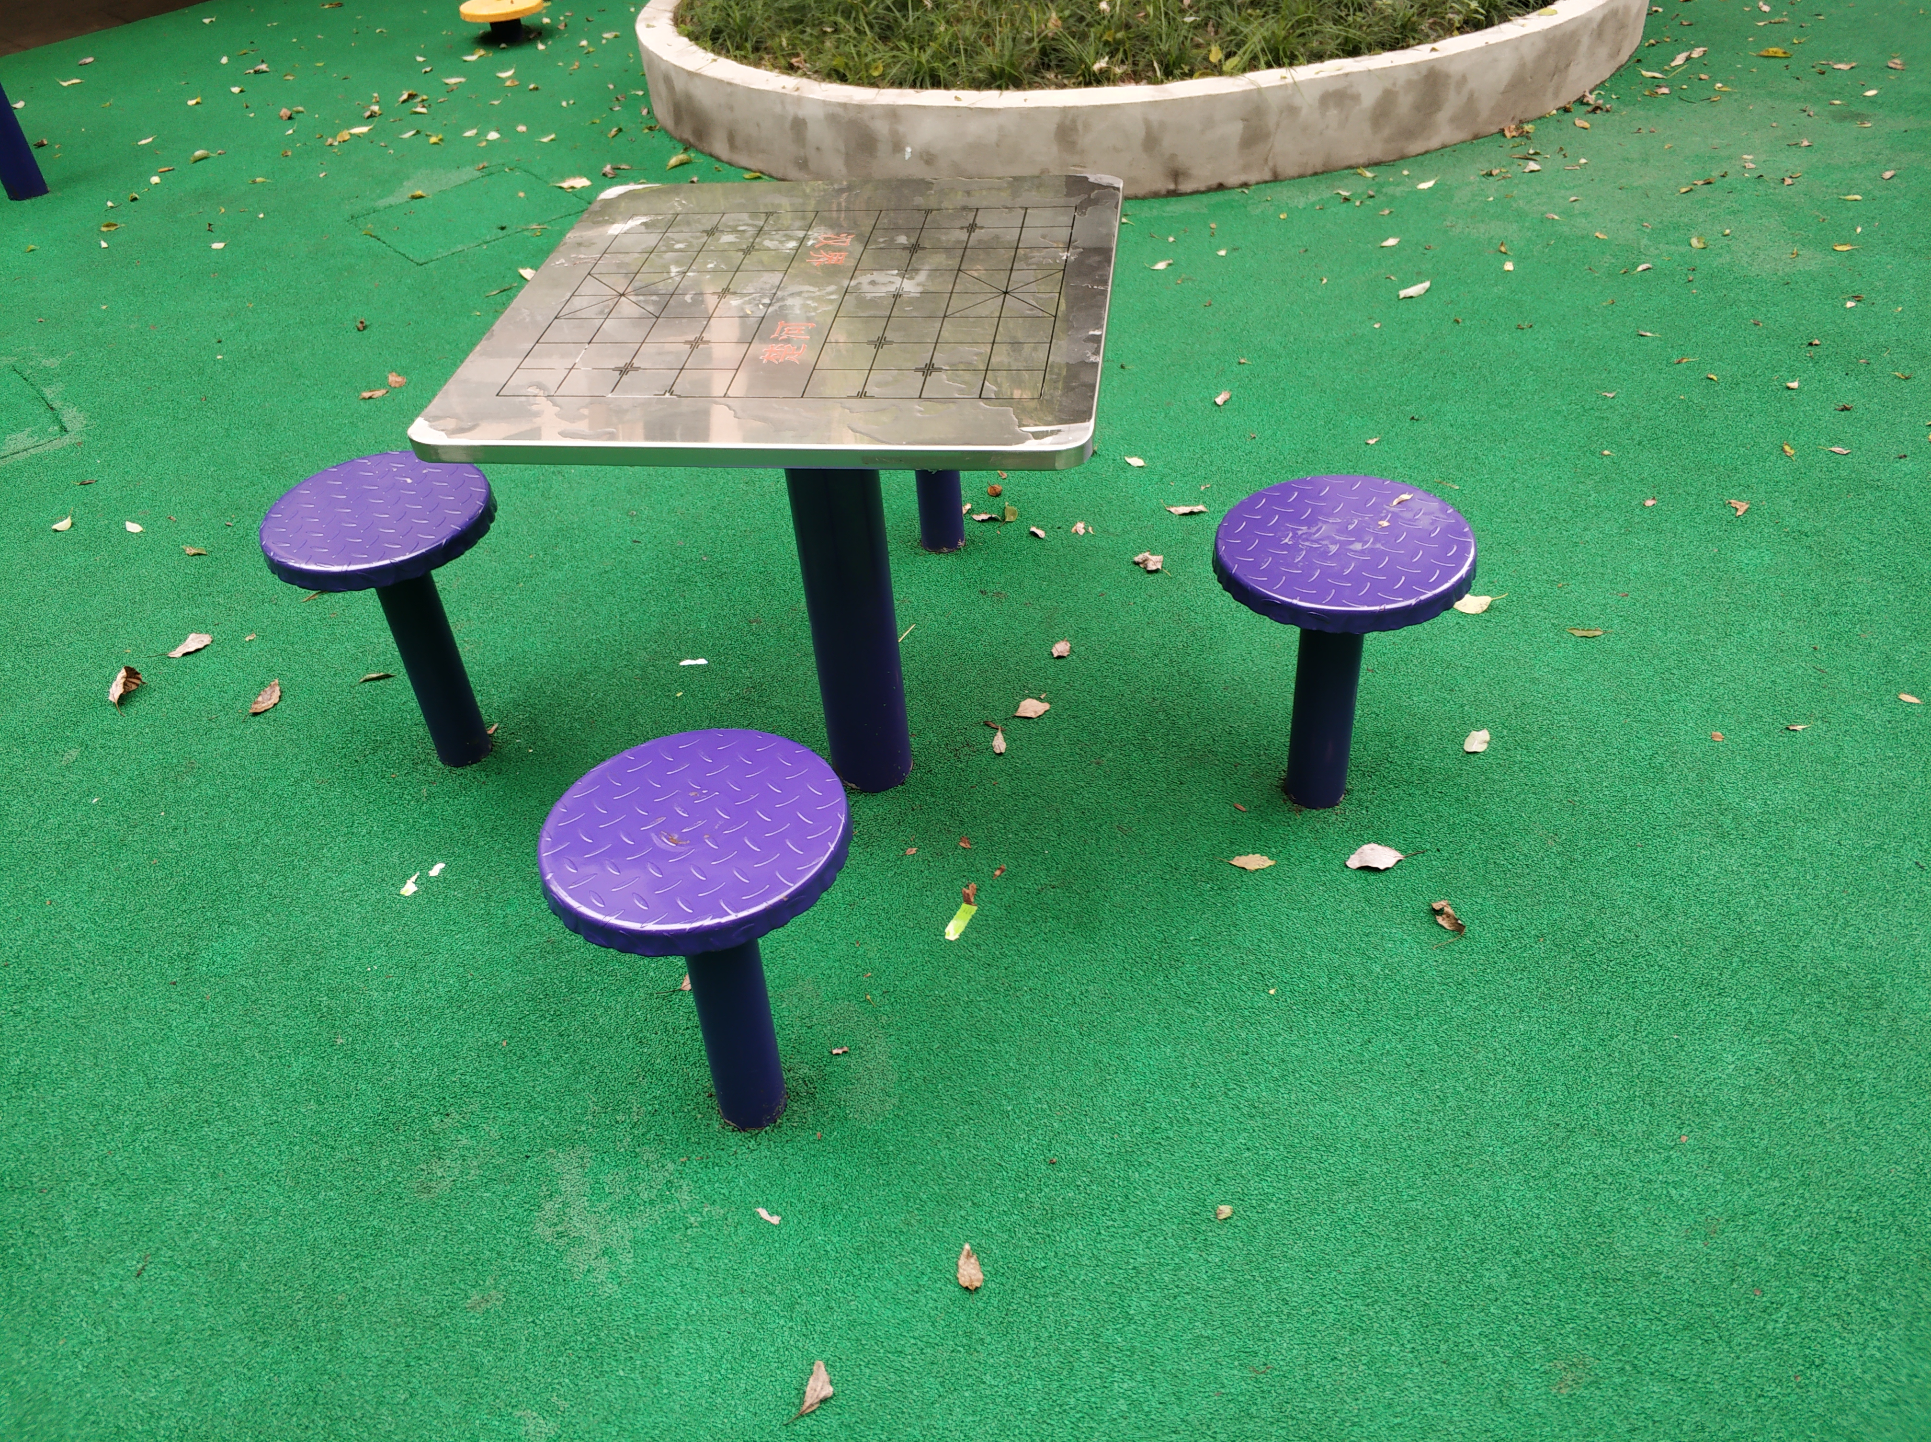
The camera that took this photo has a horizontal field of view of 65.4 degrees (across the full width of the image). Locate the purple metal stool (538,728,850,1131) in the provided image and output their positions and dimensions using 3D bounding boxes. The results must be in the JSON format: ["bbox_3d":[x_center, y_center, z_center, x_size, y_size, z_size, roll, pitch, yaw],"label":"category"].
[{"bbox_3d":[-0.254,0.276,1.617,0.310,0.434,0.310,-5,40,0],"label":"purple metal stool"}]

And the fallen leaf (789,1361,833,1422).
[{"bbox_3d":[-0.146,0.668,1.494,0.030,0.014,0.064,13,43,19],"label":"fallen leaf"}]

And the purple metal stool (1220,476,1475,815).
[{"bbox_3d":[0.476,-0.062,1.965,0.310,0.427,0.310,-5,40,0],"label":"purple metal stool"}]

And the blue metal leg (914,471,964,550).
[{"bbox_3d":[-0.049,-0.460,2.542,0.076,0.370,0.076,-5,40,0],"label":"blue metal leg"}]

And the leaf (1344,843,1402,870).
[{"bbox_3d":[0.545,0.181,2.002,0.079,0.016,0.045,-7,40,-3],"label":"leaf"}]

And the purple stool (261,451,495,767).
[{"bbox_3d":[-0.782,-0.116,2.183,0.310,0.438,0.310,-5,40,0],"label":"purple stool"}]

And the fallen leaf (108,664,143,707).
[{"bbox_3d":[-1.368,-0.055,2.453,0.039,0.030,0.059,17,45,23],"label":"fallen leaf"}]

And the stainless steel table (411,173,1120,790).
[{"bbox_3d":[-0.160,-0.213,1.977,0.699,0.736,0.693,2,41,8],"label":"stainless steel table"}]

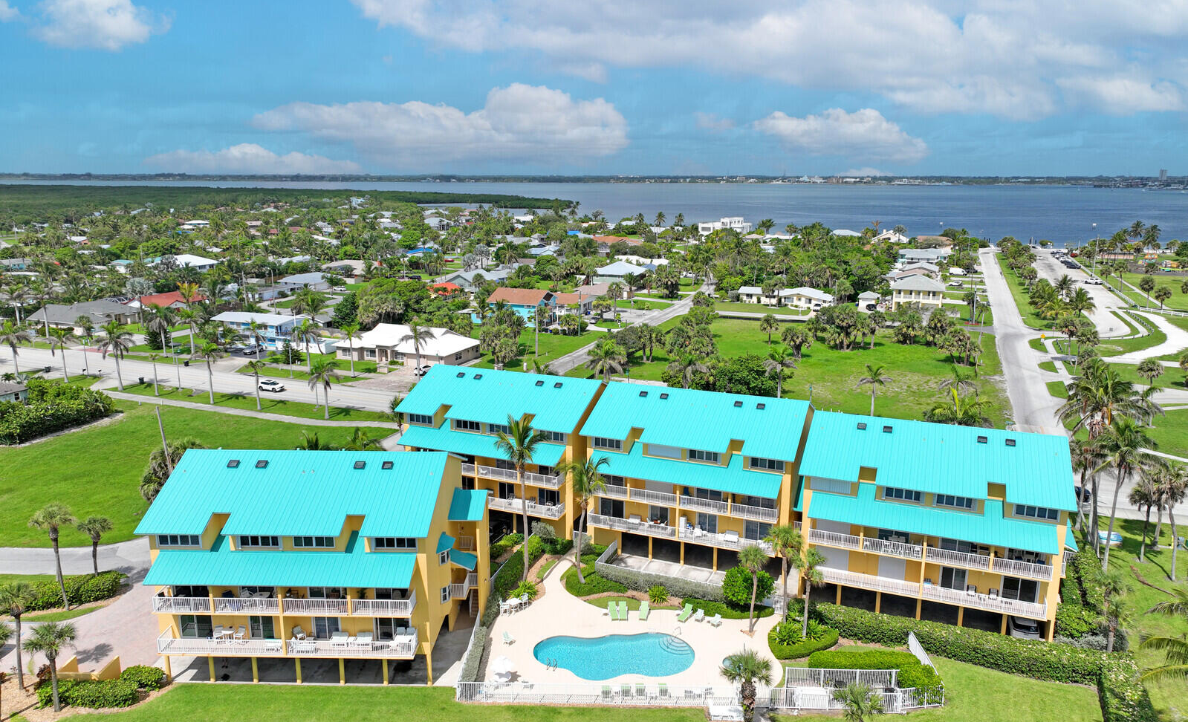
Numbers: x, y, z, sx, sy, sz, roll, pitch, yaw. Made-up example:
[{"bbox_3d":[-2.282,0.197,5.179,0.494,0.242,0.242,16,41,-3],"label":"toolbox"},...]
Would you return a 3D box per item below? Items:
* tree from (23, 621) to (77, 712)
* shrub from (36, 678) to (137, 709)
[{"bbox_3d":[-32.696,18.619,49.889,2.707,5.852,2.707,-9,16,-35],"label":"tree"},{"bbox_3d":[-32.909,21.657,53.635,6.100,1.100,1.800,0,13,0],"label":"shrub"}]

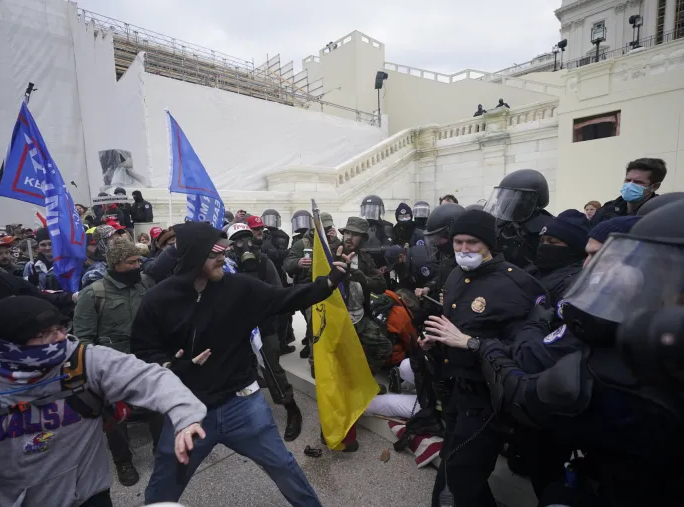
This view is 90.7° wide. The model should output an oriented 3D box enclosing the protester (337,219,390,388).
[{"bbox_3d":[0.187,0.481,3.420,0.600,1.700,0.550,0,7,18],"label":"protester"}]

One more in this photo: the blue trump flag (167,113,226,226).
[{"bbox_3d":[-1.615,-0.888,3.750,0.600,1.360,0.320,-4,7,-22],"label":"blue trump flag"}]

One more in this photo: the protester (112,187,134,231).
[{"bbox_3d":[-5.026,-0.601,7.700,0.550,1.780,0.400,-5,7,-26],"label":"protester"}]

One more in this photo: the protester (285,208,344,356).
[{"bbox_3d":[-0.356,0.373,4.220,0.660,1.770,0.480,-4,7,-23],"label":"protester"}]

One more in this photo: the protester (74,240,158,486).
[{"bbox_3d":[-1.720,0.782,2.600,0.420,1.770,0.600,4,8,41],"label":"protester"}]

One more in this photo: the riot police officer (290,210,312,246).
[{"bbox_3d":[-0.544,0.310,4.650,0.580,1.810,0.420,-3,6,-12],"label":"riot police officer"}]

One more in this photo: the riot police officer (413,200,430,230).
[{"bbox_3d":[1.271,0.151,5.400,0.580,1.860,0.420,0,7,14],"label":"riot police officer"}]

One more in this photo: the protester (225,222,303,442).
[{"bbox_3d":[-0.725,0.656,3.080,0.700,1.860,0.580,-3,6,-9],"label":"protester"}]

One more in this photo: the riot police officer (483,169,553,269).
[{"bbox_3d":[1.144,0.475,2.050,0.480,1.900,0.600,-4,7,-20],"label":"riot police officer"}]

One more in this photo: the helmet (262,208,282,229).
[{"bbox_3d":[-0.988,-0.497,4.800,0.270,0.280,0.320,-1,6,3],"label":"helmet"}]

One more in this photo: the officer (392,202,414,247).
[{"bbox_3d":[0.856,0.255,4.700,0.570,1.830,0.420,0,6,13],"label":"officer"}]

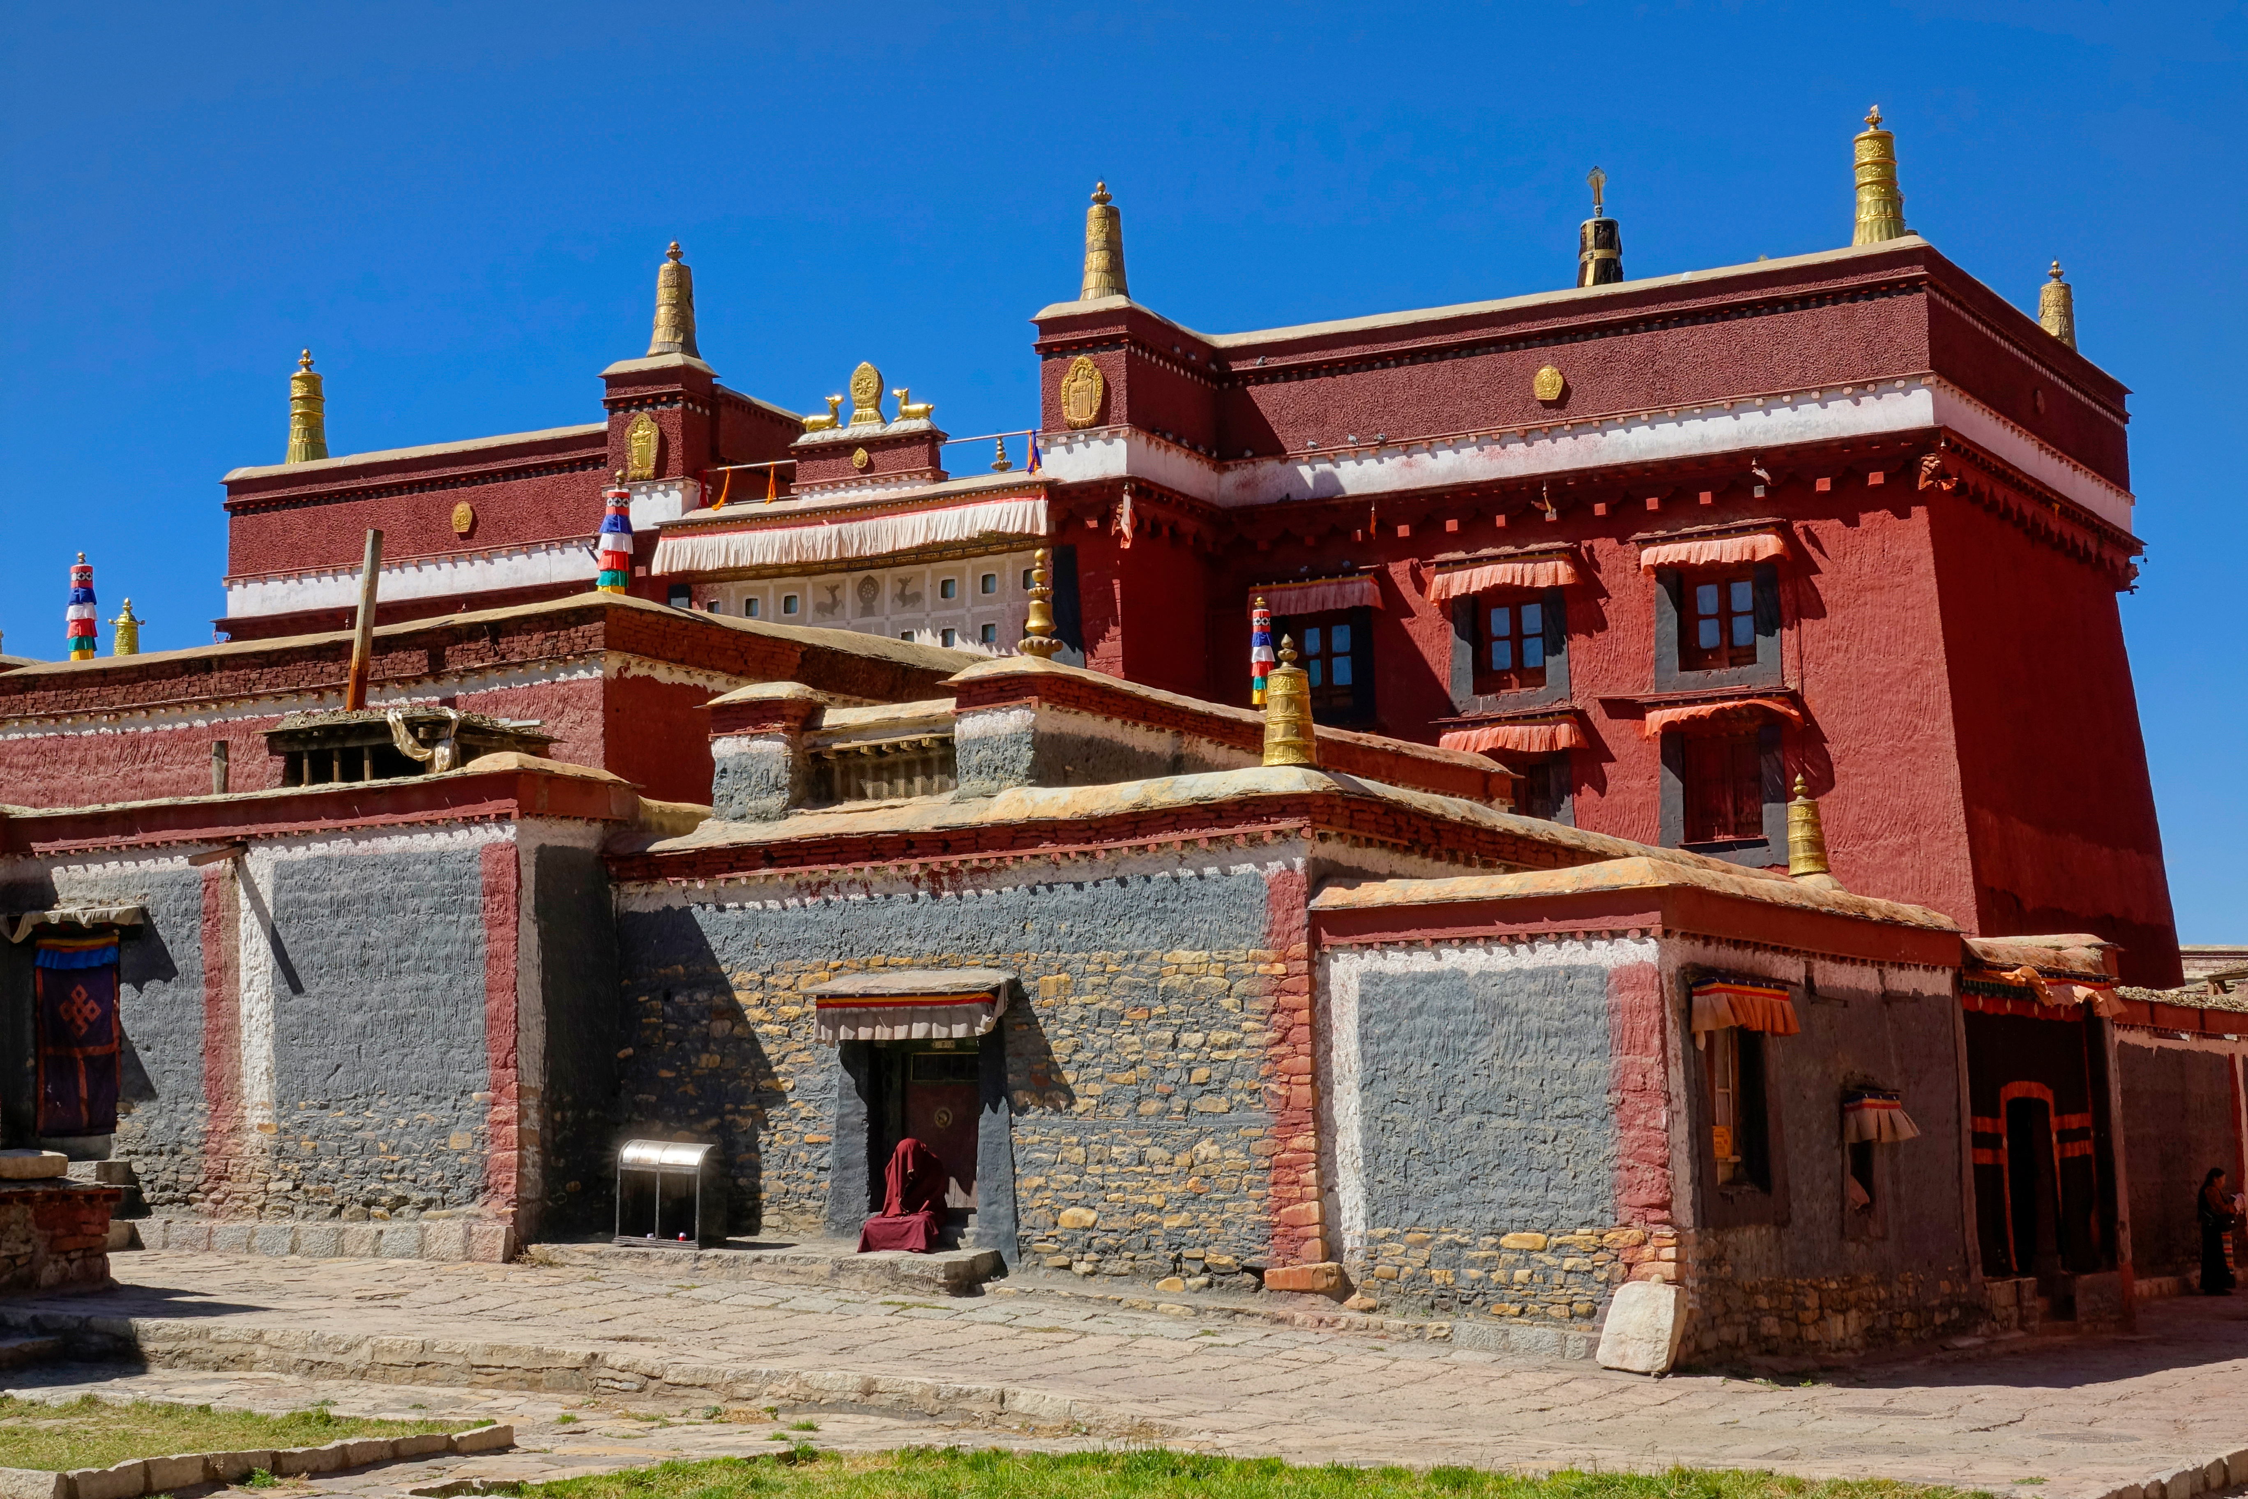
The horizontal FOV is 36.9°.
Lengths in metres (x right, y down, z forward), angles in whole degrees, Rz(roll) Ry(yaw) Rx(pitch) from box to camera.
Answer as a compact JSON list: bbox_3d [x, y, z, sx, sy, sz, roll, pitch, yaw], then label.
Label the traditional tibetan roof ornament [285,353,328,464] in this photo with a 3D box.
[{"bbox_3d":[-18.102,-7.534,74.648,0.900,2.729,0.900,-4,-8,31],"label":"traditional tibetan roof ornament"}]

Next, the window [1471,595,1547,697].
[{"bbox_3d":[6.670,-1.894,58.210,1.410,1.800,0.180,-4,-8,31],"label":"window"}]

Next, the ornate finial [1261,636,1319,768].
[{"bbox_3d":[1.524,-0.435,30.800,0.500,1.231,0.500,0,-7,0],"label":"ornate finial"}]

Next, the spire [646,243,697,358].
[{"bbox_3d":[-8.778,-8.708,65.446,1.020,2.354,1.020,0,-7,0],"label":"spire"}]

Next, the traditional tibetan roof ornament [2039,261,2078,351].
[{"bbox_3d":[19.548,-9.124,70.608,0.800,2.150,0.800,-4,-8,31],"label":"traditional tibetan roof ornament"}]

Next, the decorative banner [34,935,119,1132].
[{"bbox_3d":[-12.065,3.313,38.884,1.330,2.260,0.100,-4,-8,33],"label":"decorative banner"}]

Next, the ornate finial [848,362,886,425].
[{"bbox_3d":[-4.389,-6.059,57.500,0.660,1.117,0.400,-4,-8,31],"label":"ornate finial"}]

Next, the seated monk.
[{"bbox_3d":[-2.229,4.537,34.372,0.750,1.150,0.720,7,-10,-44],"label":"seated monk"}]

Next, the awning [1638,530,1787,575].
[{"bbox_3d":[9.777,-3.243,55.967,2.429,0.540,0.480,-4,-8,31],"label":"awning"}]

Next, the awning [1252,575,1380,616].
[{"bbox_3d":[3.438,-2.666,59.768,2.527,0.570,0.480,-4,-8,31],"label":"awning"}]

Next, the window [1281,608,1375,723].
[{"bbox_3d":[3.888,-1.672,65.479,2.050,2.250,0.300,-4,-8,31],"label":"window"}]

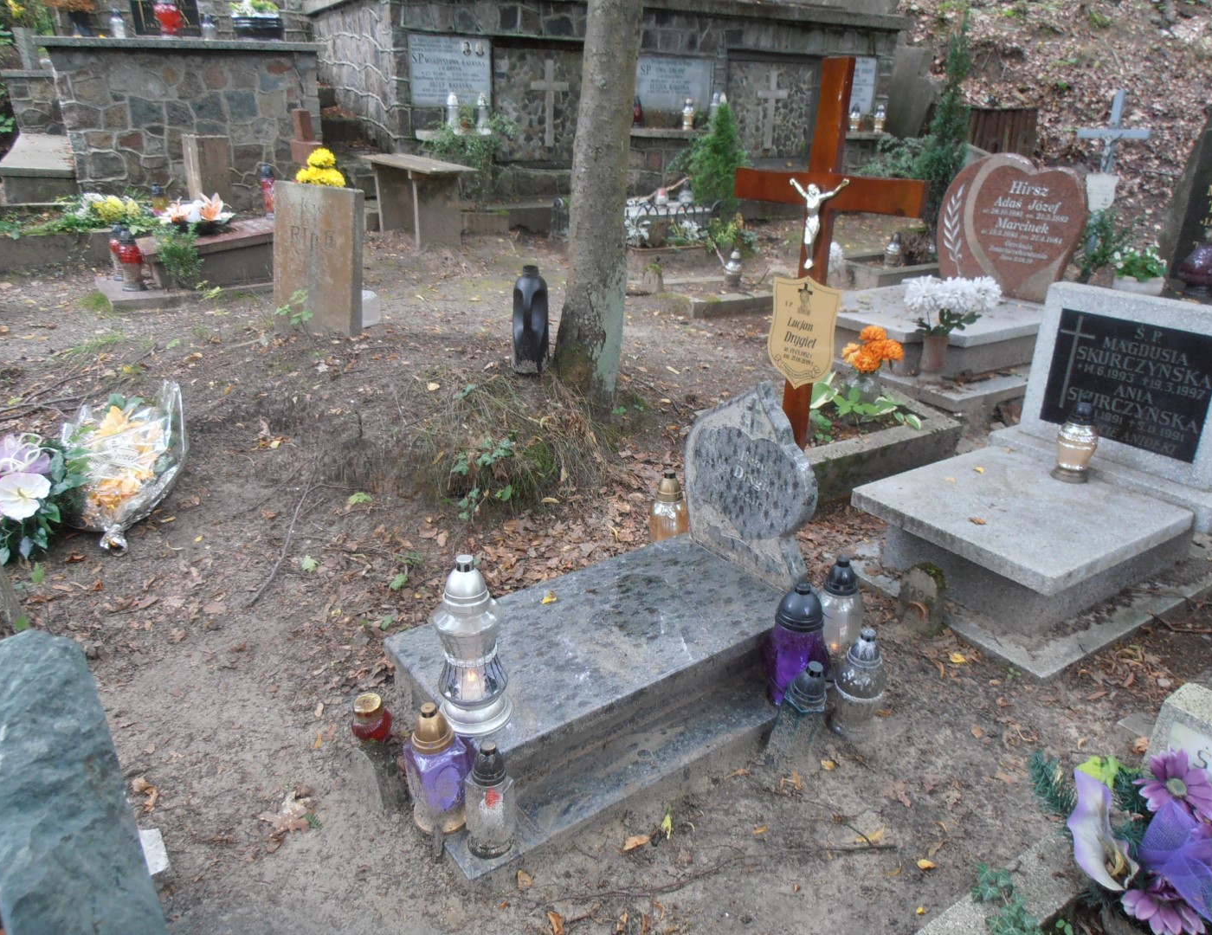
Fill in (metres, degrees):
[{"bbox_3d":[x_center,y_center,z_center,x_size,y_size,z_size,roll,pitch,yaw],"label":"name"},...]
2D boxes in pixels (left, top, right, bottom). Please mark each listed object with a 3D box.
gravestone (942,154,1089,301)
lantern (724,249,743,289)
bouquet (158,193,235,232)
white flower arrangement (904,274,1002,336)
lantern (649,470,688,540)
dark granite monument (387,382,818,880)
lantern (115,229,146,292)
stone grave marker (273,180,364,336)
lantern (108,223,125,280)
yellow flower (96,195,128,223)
[{"bbox_3d":[2.105,-1.255,4.472,0.100,0.710,0.780,-11,23,-28],"label":"gravestone"},{"bbox_3d":[0.703,-1.087,4.721,0.108,0.200,0.108,2,23,0],"label":"lantern"},{"bbox_3d":[-2.203,-1.360,4.650,0.360,0.200,0.270,-8,25,-23],"label":"bouquet"},{"bbox_3d":[1.550,-0.730,3.870,0.410,0.240,0.270,9,22,21],"label":"white flower arrangement"},{"bbox_3d":[0.210,0.135,2.917,0.130,0.270,0.130,2,21,4],"label":"lantern"},{"bbox_3d":[0.029,0.242,1.884,1.042,0.705,0.542,-15,29,-33],"label":"dark granite monument"},{"bbox_3d":[-2.554,-1.113,4.650,0.127,0.310,0.127,-11,23,-28],"label":"lantern"},{"bbox_3d":[-1.271,-0.915,3.833,0.354,0.629,0.115,9,19,4],"label":"stone grave marker"},{"bbox_3d":[-2.719,-1.210,4.850,0.125,0.315,0.125,-11,24,-29],"label":"lantern"},{"bbox_3d":[-2.859,-1.496,5.000,0.160,0.145,0.150,-10,26,-27],"label":"yellow flower"}]

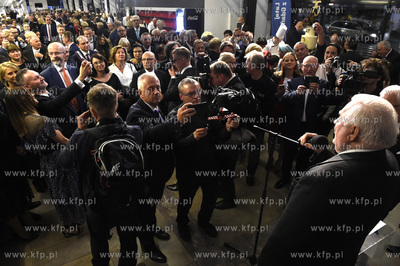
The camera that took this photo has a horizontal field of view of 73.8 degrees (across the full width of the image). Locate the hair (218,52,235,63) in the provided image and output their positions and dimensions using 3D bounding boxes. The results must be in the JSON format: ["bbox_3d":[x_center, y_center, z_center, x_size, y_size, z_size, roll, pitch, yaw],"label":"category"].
[{"bbox_3d":[0.315,-0.865,3.078,0.165,0.120,0.190,-20,34,-32],"label":"hair"}]

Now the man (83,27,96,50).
[{"bbox_3d":[-2.178,-1.303,5.612,0.500,1.740,0.320,-5,29,-7],"label":"man"}]

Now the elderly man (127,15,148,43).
[{"bbox_3d":[-1.349,-1.676,6.194,0.540,1.936,0.340,-9,29,-17],"label":"elderly man"}]

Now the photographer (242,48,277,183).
[{"bbox_3d":[0.604,-0.083,3.258,0.560,1.760,0.420,21,34,37],"label":"photographer"}]

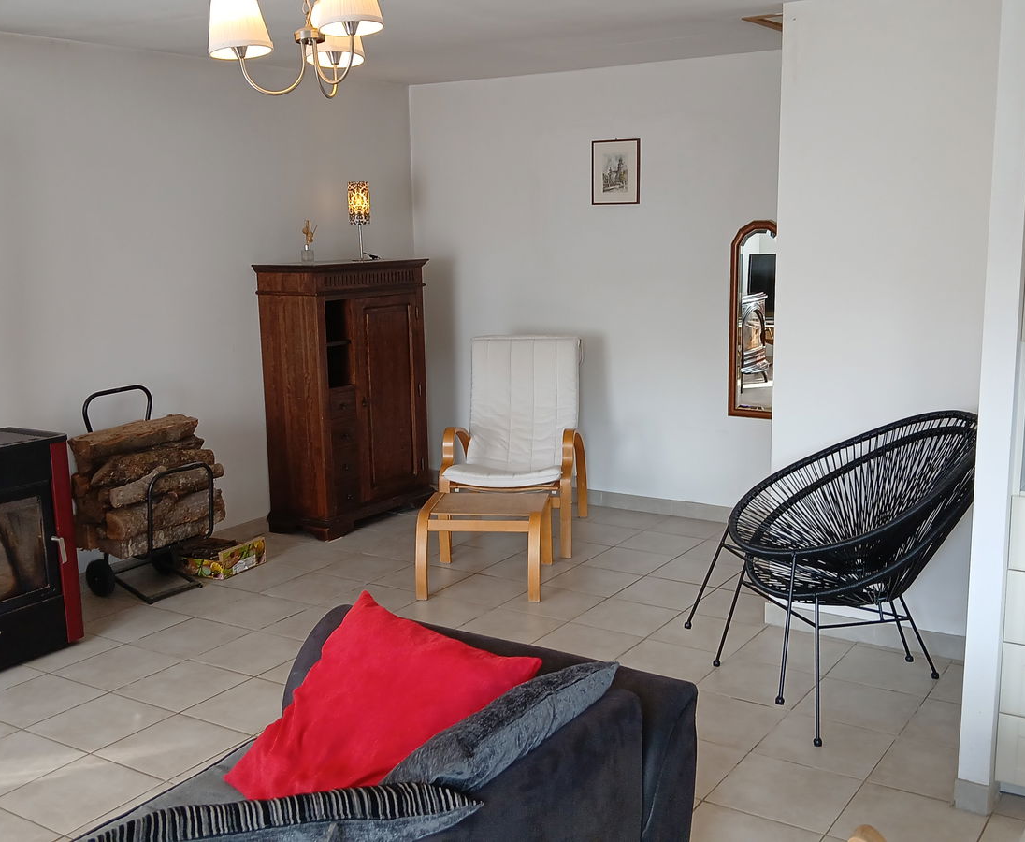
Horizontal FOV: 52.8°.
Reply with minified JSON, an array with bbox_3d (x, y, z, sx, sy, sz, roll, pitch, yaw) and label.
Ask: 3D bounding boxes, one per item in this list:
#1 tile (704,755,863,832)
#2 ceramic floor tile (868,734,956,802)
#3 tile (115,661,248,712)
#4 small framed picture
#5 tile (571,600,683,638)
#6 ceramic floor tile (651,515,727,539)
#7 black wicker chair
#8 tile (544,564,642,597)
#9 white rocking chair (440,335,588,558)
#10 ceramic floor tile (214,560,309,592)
[{"bbox_3d":[0.735,1.000,2.781,0.328,0.010,0.328,5,11,35],"label":"tile"},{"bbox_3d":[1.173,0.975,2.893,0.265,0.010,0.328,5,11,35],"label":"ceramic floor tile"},{"bbox_3d":[-1.134,0.909,3.557,0.328,0.010,0.328,5,11,32],"label":"tile"},{"bbox_3d":[0.564,-1.365,5.669,0.290,0.345,0.020,5,11,33],"label":"small framed picture"},{"bbox_3d":[0.452,0.800,4.160,0.335,0.012,0.335,6,12,37],"label":"tile"},{"bbox_3d":[0.950,0.573,5.499,0.335,0.010,0.325,5,11,33],"label":"ceramic floor tile"},{"bbox_3d":[1.140,0.459,3.369,0.860,0.900,0.720,-4,10,-14],"label":"black wicker chair"},{"bbox_3d":[0.359,0.721,4.630,0.335,0.012,0.335,6,12,35],"label":"tile"},{"bbox_3d":[0.028,0.101,5.339,0.645,1.010,0.840,1,9,10],"label":"white rocking chair"},{"bbox_3d":[-1.185,0.717,4.775,0.328,0.010,0.328,4,10,31],"label":"ceramic floor tile"}]

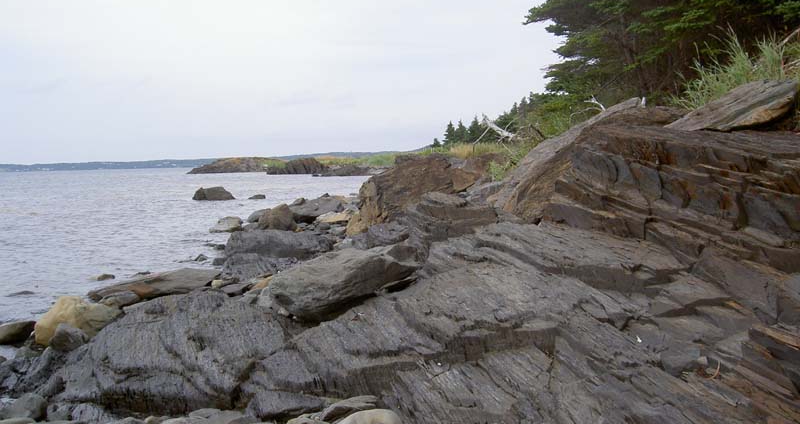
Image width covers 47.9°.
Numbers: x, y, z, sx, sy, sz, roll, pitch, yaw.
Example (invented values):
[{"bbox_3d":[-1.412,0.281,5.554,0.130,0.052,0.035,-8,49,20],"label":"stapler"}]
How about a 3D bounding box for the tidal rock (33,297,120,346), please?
[{"bbox_3d":[-3.258,1.101,9.100,0.830,0.468,0.581,-2,3,-15],"label":"tidal rock"}]

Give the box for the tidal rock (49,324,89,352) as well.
[{"bbox_3d":[-3.061,1.168,8.321,0.370,0.230,0.320,-1,3,0],"label":"tidal rock"}]

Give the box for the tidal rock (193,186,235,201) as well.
[{"bbox_3d":[-9.720,-0.940,47.000,2.120,0.767,1.378,-1,3,0],"label":"tidal rock"}]

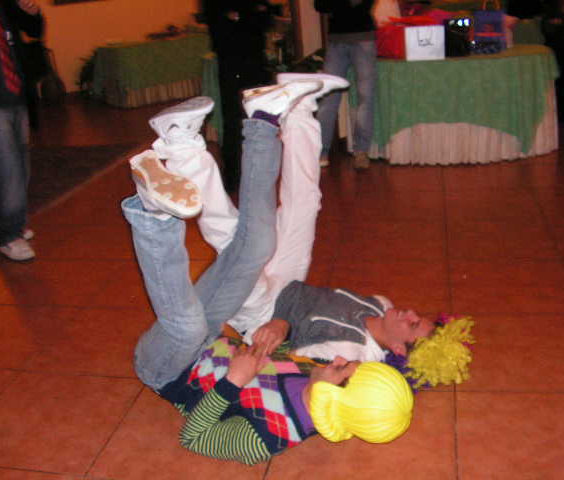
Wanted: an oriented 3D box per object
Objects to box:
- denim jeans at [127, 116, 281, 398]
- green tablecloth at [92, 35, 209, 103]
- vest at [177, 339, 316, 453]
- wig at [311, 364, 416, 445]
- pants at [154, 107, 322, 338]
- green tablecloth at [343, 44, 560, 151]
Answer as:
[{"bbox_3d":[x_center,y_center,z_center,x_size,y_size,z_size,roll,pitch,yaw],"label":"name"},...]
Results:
[{"bbox_3d":[-0.247,0.119,2.151,0.520,0.950,0.490,5,24,26],"label":"denim jeans"},{"bbox_3d":[-1.506,-2.259,8.753,1.500,0.700,0.900,-8,22,-6],"label":"green tablecloth"},{"bbox_3d":[-0.131,0.495,2.159,0.480,0.220,0.400,9,26,32],"label":"vest"},{"bbox_3d":[0.246,0.496,2.031,0.305,0.250,0.235,5,-20,26],"label":"wig"},{"bbox_3d":[-0.111,0.010,2.420,0.550,0.910,0.450,2,23,18],"label":"pants"},{"bbox_3d":[1.296,-1.083,5.086,1.540,0.730,0.950,1,22,16],"label":"green tablecloth"}]

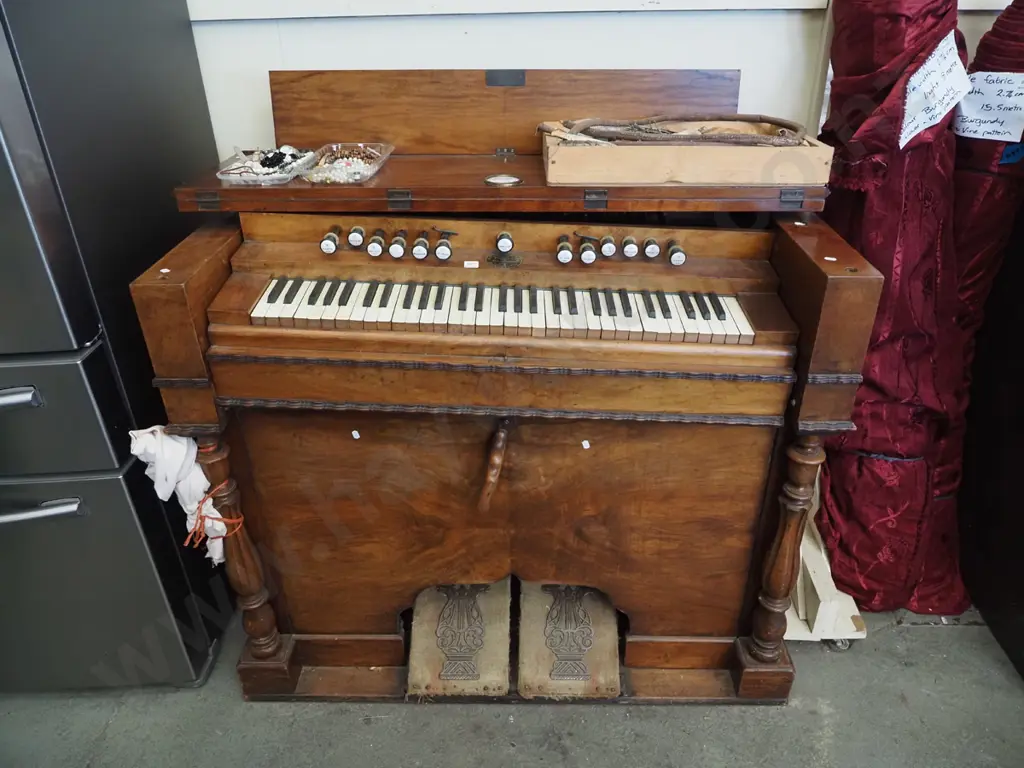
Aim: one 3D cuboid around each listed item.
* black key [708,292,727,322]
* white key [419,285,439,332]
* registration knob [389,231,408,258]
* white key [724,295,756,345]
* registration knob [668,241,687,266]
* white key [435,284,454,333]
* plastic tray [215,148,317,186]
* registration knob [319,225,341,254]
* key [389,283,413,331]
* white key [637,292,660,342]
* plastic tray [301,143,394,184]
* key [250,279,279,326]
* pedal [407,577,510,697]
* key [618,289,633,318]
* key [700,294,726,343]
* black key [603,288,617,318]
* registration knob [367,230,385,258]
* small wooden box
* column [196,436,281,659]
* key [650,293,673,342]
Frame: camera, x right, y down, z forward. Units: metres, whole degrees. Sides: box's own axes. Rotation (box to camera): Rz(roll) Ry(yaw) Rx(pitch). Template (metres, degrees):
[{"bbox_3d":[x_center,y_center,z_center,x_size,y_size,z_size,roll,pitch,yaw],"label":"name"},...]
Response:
[{"bbox_3d":[0.366,-0.140,1.260,0.012,0.011,0.088,2,36,-1],"label":"black key"},{"bbox_3d":[-0.142,-0.132,1.246,0.022,0.020,0.132,2,36,-1],"label":"white key"},{"bbox_3d":[-0.196,-0.250,1.247,0.029,0.029,0.072,2,37,-1],"label":"registration knob"},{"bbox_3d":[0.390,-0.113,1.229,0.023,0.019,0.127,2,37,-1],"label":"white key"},{"bbox_3d":[0.303,-0.247,1.319,0.030,0.030,0.066,2,37,-1],"label":"registration knob"},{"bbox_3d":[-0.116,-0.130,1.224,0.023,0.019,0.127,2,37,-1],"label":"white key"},{"bbox_3d":[-0.463,-0.414,1.358,0.148,0.032,0.190,-4,29,-4],"label":"plastic tray"},{"bbox_3d":[-0.325,-0.264,1.289,0.031,0.031,0.074,2,36,-1],"label":"registration knob"},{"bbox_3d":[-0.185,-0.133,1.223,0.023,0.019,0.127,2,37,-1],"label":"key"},{"bbox_3d":[0.233,-0.119,1.250,0.022,0.020,0.132,2,36,-1],"label":"white key"},{"bbox_3d":[-0.316,-0.434,1.396,0.147,0.044,0.160,-1,29,0],"label":"plastic tray"},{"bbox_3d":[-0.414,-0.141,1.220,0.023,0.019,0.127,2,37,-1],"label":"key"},{"bbox_3d":[-0.113,0.564,1.621,0.215,0.030,0.280,0,52,2],"label":"pedal"},{"bbox_3d":[0.201,-0.147,1.261,0.011,0.012,0.088,2,37,-1],"label":"key"},{"bbox_3d":[0.352,-0.117,1.258,0.023,0.020,0.132,2,37,-1],"label":"key"},{"bbox_3d":[0.176,-0.148,1.260,0.011,0.012,0.088,2,37,-1],"label":"black key"},{"bbox_3d":[-0.234,-0.252,1.246,0.029,0.029,0.072,2,37,-1],"label":"registration knob"},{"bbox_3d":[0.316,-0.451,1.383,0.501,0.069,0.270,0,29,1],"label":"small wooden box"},{"bbox_3d":[-0.547,0.326,1.414,0.073,0.588,0.073,0,29,1],"label":"column"},{"bbox_3d":[0.257,-0.118,1.250,0.022,0.020,0.132,2,36,-1],"label":"key"}]

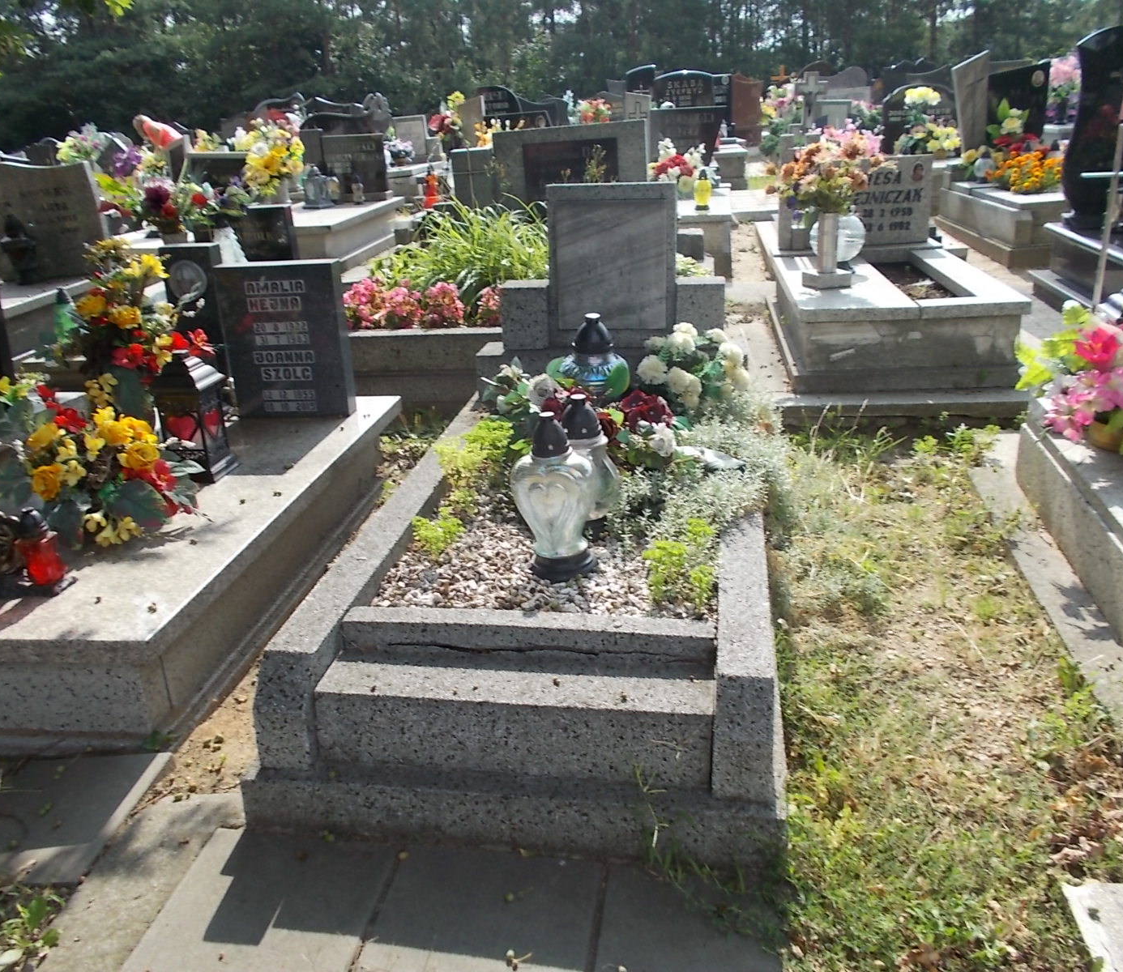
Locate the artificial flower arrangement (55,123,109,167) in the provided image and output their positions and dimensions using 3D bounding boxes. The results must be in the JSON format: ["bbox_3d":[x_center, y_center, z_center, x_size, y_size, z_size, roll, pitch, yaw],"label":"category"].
[{"bbox_3d":[-4.182,-2.975,8.500,0.420,0.370,0.360,2,23,10],"label":"artificial flower arrangement"}]

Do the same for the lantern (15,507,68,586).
[{"bbox_3d":[-1.191,0.132,2.204,0.100,0.180,0.100,2,23,10],"label":"lantern"}]

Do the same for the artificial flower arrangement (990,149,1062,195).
[{"bbox_3d":[3.640,-2.454,7.600,0.580,0.300,0.450,2,23,10],"label":"artificial flower arrangement"}]

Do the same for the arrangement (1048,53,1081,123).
[{"bbox_3d":[4.563,-3.593,8.800,0.340,0.620,0.320,1,21,10],"label":"arrangement"}]

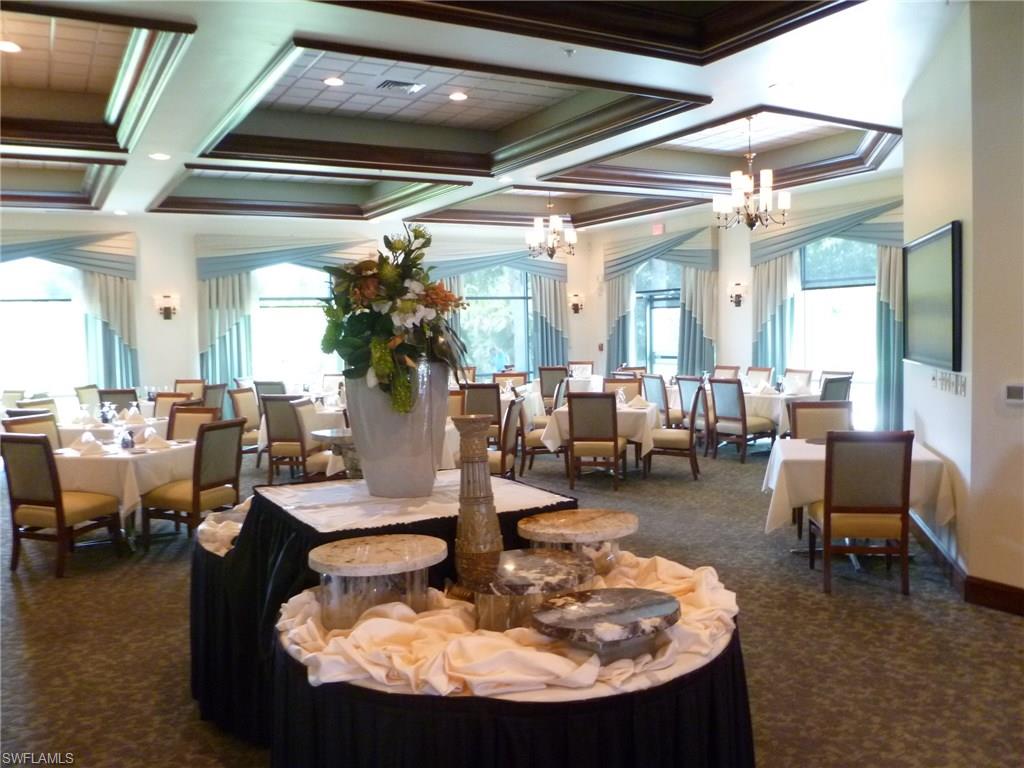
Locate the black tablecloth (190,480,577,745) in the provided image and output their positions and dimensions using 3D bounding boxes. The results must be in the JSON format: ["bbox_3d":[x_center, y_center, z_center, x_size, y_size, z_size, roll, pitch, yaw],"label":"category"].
[{"bbox_3d":[-0.585,0.924,3.456,1.200,1.000,1.300,-4,5,-29],"label":"black tablecloth"}]

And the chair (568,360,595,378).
[{"bbox_3d":[1.146,0.126,14.515,0.520,0.980,0.600,0,4,23],"label":"chair"}]

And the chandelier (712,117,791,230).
[{"bbox_3d":[2.625,-2.322,9.165,0.870,1.230,0.870,-4,5,-29],"label":"chandelier"}]

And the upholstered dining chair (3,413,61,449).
[{"bbox_3d":[-3.855,0.770,7.072,0.580,0.965,0.490,0,4,14],"label":"upholstered dining chair"}]

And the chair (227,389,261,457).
[{"bbox_3d":[-3.006,0.531,9.931,0.600,0.965,0.490,0,4,19],"label":"chair"}]

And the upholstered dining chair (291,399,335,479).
[{"bbox_3d":[-1.781,0.646,8.079,0.580,0.965,0.490,-1,4,13],"label":"upholstered dining chair"}]

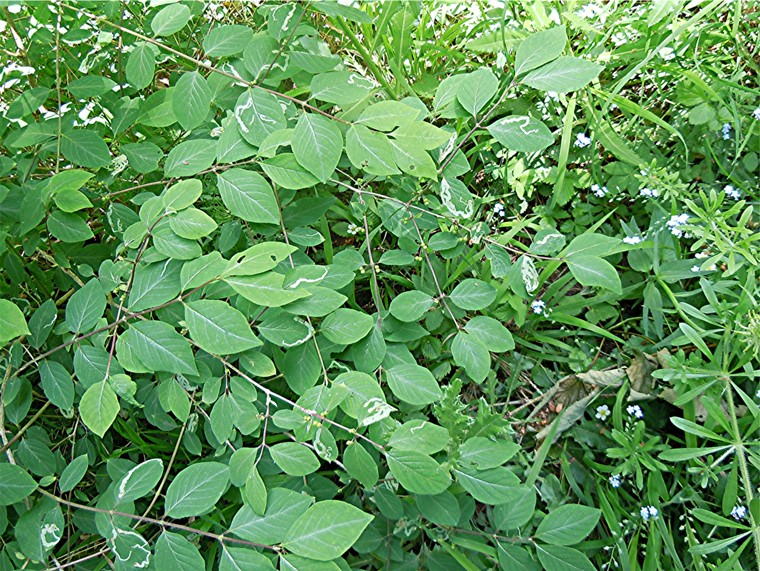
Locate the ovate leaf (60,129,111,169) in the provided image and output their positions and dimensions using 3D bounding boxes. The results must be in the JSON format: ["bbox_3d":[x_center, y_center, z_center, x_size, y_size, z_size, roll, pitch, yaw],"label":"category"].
[{"bbox_3d":[-0.322,-0.148,0.722,0.070,0.011,0.039,30,72,11],"label":"ovate leaf"}]

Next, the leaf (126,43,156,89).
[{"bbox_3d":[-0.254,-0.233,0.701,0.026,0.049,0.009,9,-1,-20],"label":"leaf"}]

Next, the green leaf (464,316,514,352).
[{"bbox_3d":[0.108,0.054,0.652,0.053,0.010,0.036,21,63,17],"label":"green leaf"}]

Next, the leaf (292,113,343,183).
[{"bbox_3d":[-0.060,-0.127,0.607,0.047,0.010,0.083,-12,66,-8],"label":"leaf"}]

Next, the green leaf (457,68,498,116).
[{"bbox_3d":[0.099,-0.195,0.672,0.042,0.011,0.061,11,68,5],"label":"green leaf"}]

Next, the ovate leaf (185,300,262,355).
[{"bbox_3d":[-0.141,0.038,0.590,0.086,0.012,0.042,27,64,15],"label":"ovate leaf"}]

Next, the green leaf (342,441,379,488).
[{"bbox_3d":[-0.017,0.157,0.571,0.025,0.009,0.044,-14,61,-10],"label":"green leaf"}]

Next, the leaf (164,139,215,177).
[{"bbox_3d":[-0.193,-0.129,0.680,0.068,0.010,0.047,-39,71,-16],"label":"leaf"}]

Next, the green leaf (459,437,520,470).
[{"bbox_3d":[0.113,0.173,0.680,0.064,0.012,0.033,-5,60,-3],"label":"green leaf"}]

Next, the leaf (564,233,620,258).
[{"bbox_3d":[0.210,-0.036,0.650,0.064,0.010,0.038,-18,44,-11],"label":"leaf"}]

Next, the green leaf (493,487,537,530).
[{"bbox_3d":[0.121,0.200,0.590,0.031,0.010,0.049,41,71,17],"label":"green leaf"}]

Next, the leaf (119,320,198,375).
[{"bbox_3d":[-0.179,0.051,0.540,0.079,0.010,0.036,34,76,10],"label":"leaf"}]

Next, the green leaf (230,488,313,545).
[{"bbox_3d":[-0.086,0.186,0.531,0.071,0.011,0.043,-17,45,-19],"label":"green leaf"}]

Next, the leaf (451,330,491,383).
[{"bbox_3d":[0.090,0.072,0.662,0.036,0.011,0.057,-13,65,-13],"label":"leaf"}]

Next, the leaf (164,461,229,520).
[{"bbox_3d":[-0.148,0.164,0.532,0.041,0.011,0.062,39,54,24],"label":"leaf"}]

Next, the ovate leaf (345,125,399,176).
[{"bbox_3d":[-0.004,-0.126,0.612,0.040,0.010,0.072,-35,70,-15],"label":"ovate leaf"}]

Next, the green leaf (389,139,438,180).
[{"bbox_3d":[0.033,-0.125,0.662,0.067,0.011,0.043,42,58,10],"label":"green leaf"}]

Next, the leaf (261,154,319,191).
[{"bbox_3d":[-0.091,-0.115,0.672,0.070,0.011,0.043,20,57,14],"label":"leaf"}]

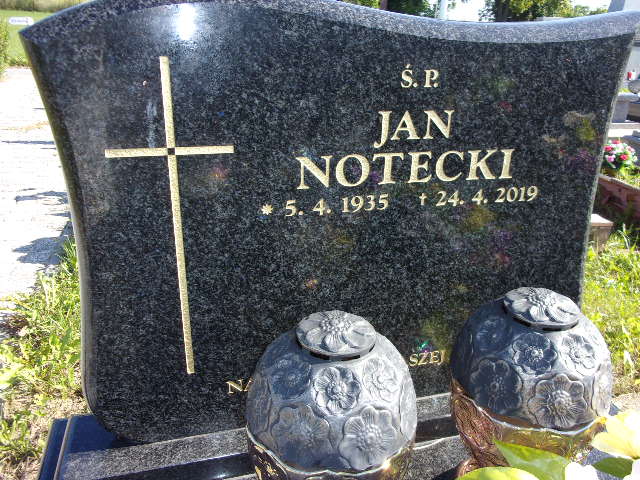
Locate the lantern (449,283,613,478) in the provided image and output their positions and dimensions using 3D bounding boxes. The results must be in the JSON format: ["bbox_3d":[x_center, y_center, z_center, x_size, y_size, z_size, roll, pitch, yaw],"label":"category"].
[{"bbox_3d":[0.281,0.240,0.740,0.207,0.357,0.207,-4,25,-15],"label":"lantern"}]

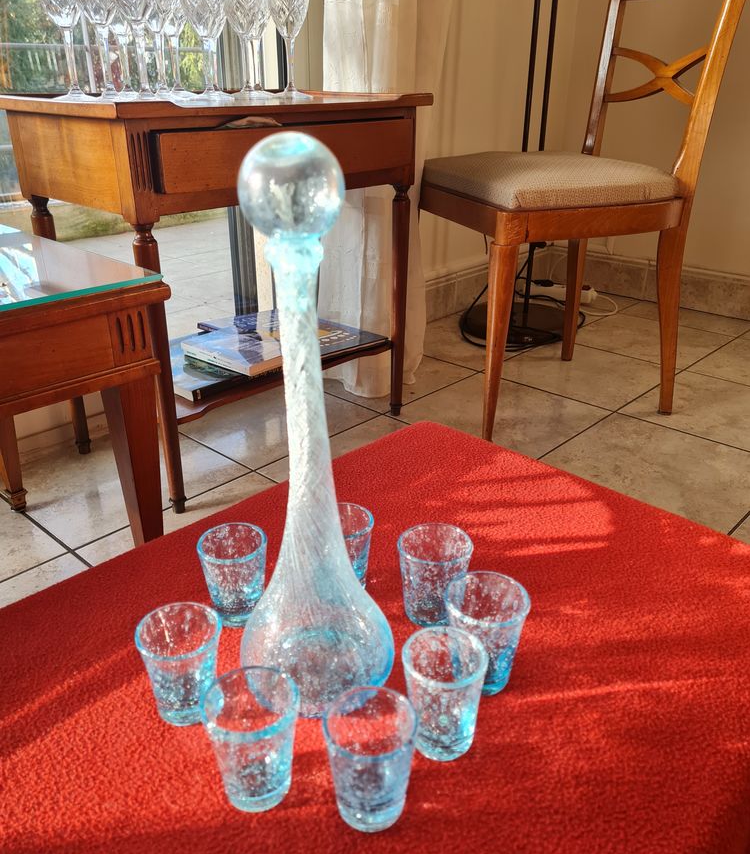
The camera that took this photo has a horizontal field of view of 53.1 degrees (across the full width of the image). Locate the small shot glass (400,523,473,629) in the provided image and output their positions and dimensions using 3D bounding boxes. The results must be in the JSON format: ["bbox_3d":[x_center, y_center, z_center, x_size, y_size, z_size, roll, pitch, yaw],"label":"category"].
[{"bbox_3d":[0.042,0.107,0.536,0.051,0.058,0.051,0,25,0],"label":"small shot glass"}]

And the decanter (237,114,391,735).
[{"bbox_3d":[-0.036,0.014,0.413,0.096,0.329,0.096,0,25,0],"label":"decanter"}]

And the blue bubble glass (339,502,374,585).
[{"bbox_3d":[-0.025,0.094,0.566,0.049,0.056,0.049,0,25,0],"label":"blue bubble glass"}]

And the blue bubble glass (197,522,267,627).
[{"bbox_3d":[-0.099,0.107,0.534,0.049,0.059,0.049,0,25,0],"label":"blue bubble glass"}]

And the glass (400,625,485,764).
[{"bbox_3d":[0.040,0.154,0.428,0.048,0.062,0.048,0,25,0],"label":"glass"}]

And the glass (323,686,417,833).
[{"bbox_3d":[-0.002,0.174,0.388,0.048,0.059,0.048,0,25,0],"label":"glass"}]

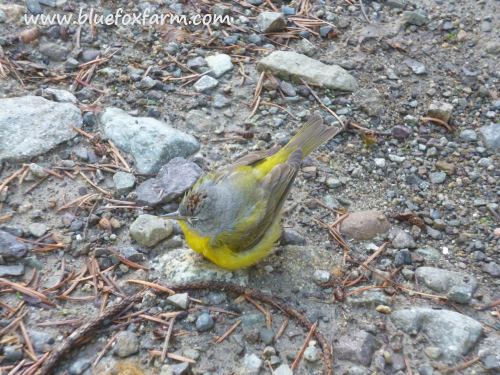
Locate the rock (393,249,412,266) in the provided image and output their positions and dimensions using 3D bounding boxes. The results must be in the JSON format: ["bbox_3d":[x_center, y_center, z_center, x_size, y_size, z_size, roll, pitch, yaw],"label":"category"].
[{"bbox_3d":[0.079,0.036,0.510,0.009,0.007,0.009,0,45,0],"label":"rock"}]

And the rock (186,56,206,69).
[{"bbox_3d":[-0.033,-0.077,0.614,0.012,0.006,0.009,0,45,0],"label":"rock"}]

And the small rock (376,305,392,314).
[{"bbox_3d":[0.067,0.061,0.496,0.007,0.004,0.004,0,44,0],"label":"small rock"}]

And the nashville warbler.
[{"bbox_3d":[0.009,0.001,0.518,0.048,0.048,0.110,30,52,28],"label":"nashville warbler"}]

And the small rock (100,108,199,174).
[{"bbox_3d":[-0.057,-0.026,0.566,0.056,0.017,0.033,17,48,17],"label":"small rock"}]

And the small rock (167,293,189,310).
[{"bbox_3d":[-0.036,0.057,0.499,0.011,0.006,0.007,0,44,0],"label":"small rock"}]

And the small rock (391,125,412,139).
[{"bbox_3d":[0.086,-0.032,0.568,0.013,0.007,0.009,7,45,7],"label":"small rock"}]

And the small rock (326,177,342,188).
[{"bbox_3d":[0.048,-0.003,0.561,0.008,0.005,0.006,0,44,0],"label":"small rock"}]

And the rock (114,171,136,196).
[{"bbox_3d":[-0.068,-0.003,0.536,0.013,0.011,0.015,0,45,0],"label":"rock"}]

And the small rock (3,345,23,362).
[{"bbox_3d":[-0.112,0.078,0.468,0.009,0.007,0.008,0,45,0],"label":"small rock"}]

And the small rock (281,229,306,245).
[{"bbox_3d":[0.022,0.026,0.521,0.014,0.006,0.009,0,45,0],"label":"small rock"}]

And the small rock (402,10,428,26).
[{"bbox_3d":[0.108,-0.112,0.657,0.016,0.007,0.012,11,46,11],"label":"small rock"}]

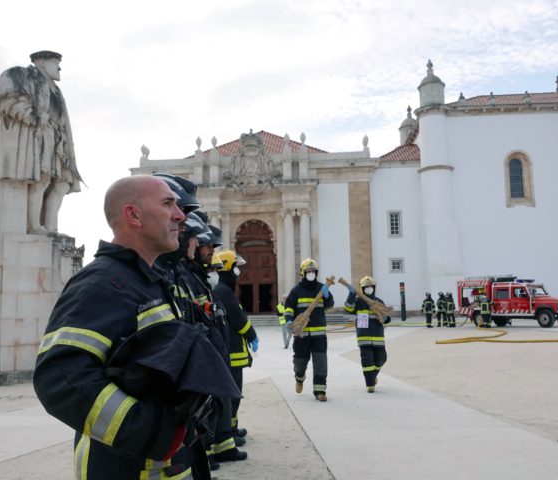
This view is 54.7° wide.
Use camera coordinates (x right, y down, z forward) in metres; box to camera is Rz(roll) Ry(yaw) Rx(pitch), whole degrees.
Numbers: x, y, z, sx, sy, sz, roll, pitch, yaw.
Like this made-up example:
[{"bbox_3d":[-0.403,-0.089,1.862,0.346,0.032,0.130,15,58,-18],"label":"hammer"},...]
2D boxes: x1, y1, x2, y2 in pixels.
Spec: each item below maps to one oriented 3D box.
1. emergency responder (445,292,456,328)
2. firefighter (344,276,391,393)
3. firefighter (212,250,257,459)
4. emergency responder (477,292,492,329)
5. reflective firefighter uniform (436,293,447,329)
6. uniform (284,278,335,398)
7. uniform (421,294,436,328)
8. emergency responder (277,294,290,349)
[{"bbox_3d":[8.441,3.460,26.500,0.520,1.700,0.400,-2,-7,9],"label":"emergency responder"},{"bbox_3d":[1.239,1.333,7.600,0.660,1.640,0.480,-1,-7,0],"label":"firefighter"},{"bbox_3d":[-0.446,0.963,4.971,0.440,1.770,0.580,1,-7,-20],"label":"firefighter"},{"bbox_3d":[9.839,3.349,25.755,0.600,1.640,0.460,-5,-8,30],"label":"emergency responder"},{"bbox_3d":[8.126,3.488,26.952,0.560,1.740,0.420,-4,-8,24],"label":"reflective firefighter uniform"},{"bbox_3d":[0.403,1.256,7.018,0.660,1.530,0.500,-1,-7,-2],"label":"uniform"},{"bbox_3d":[7.281,3.473,26.300,0.640,1.680,0.380,-2,-7,6],"label":"uniform"},{"bbox_3d":[0.195,2.445,16.200,0.520,1.630,0.400,-4,-7,20],"label":"emergency responder"}]

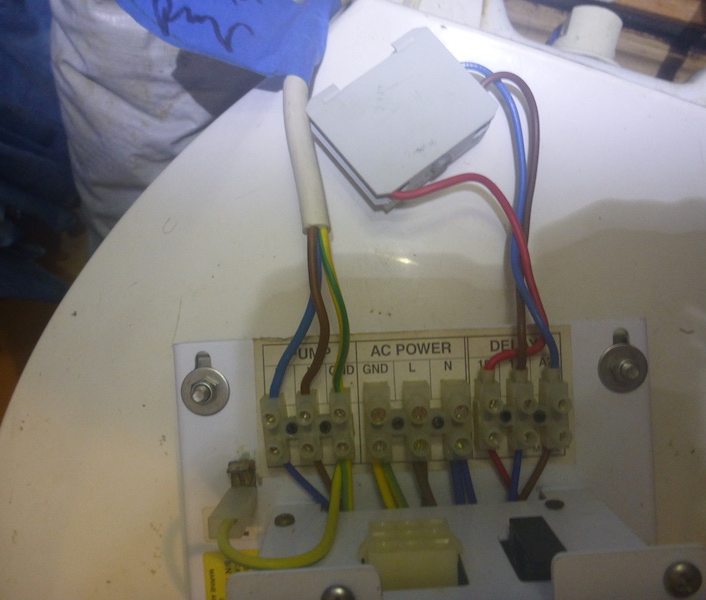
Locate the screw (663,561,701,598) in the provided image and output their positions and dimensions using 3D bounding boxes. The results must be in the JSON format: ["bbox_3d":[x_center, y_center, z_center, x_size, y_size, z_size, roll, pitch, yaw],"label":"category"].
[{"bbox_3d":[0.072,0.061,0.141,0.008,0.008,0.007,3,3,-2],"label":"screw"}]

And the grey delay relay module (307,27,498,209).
[{"bbox_3d":[0.015,-0.054,0.196,0.045,0.033,0.017,-38,-7,-7],"label":"grey delay relay module"}]

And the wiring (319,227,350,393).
[{"bbox_3d":[-0.005,0.003,0.188,0.008,0.049,0.007,-3,0,0],"label":"wiring"}]

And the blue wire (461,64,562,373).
[{"bbox_3d":[0.047,-0.025,0.192,0.026,0.091,0.015,3,-3,0],"label":"blue wire"}]

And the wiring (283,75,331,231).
[{"bbox_3d":[-0.014,-0.044,0.194,0.009,0.050,0.009,-8,-14,0],"label":"wiring"}]

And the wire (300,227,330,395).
[{"bbox_3d":[-0.011,0.003,0.188,0.009,0.049,0.007,1,0,0],"label":"wire"}]

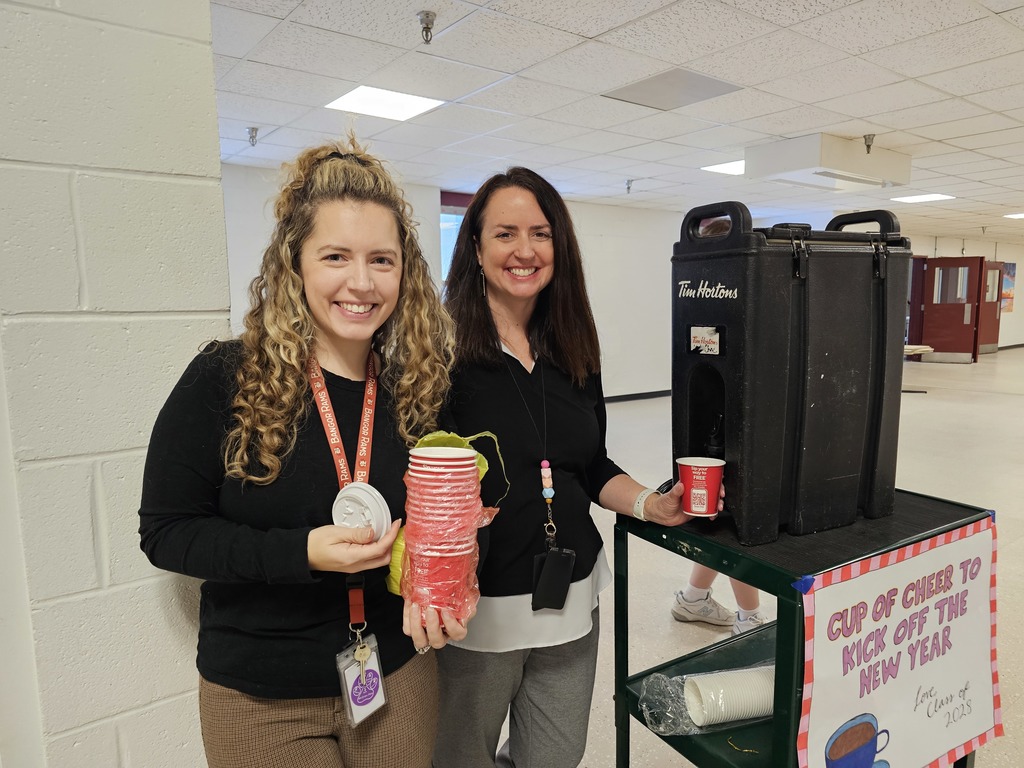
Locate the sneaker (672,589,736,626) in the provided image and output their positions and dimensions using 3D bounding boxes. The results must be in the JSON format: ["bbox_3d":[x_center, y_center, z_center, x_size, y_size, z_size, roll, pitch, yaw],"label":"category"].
[{"bbox_3d":[0.838,0.945,2.916,0.300,0.120,0.110,0,7,7],"label":"sneaker"}]

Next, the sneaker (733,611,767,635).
[{"bbox_3d":[1.002,0.983,2.611,0.110,0.120,0.300,-7,10,-42],"label":"sneaker"}]

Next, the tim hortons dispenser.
[{"bbox_3d":[0.545,-0.034,1.350,0.424,0.613,0.234,-4,8,-25],"label":"tim hortons dispenser"}]

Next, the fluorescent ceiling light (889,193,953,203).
[{"bbox_3d":[5.125,-2.328,8.505,0.610,0.060,0.610,-6,9,-36],"label":"fluorescent ceiling light"}]

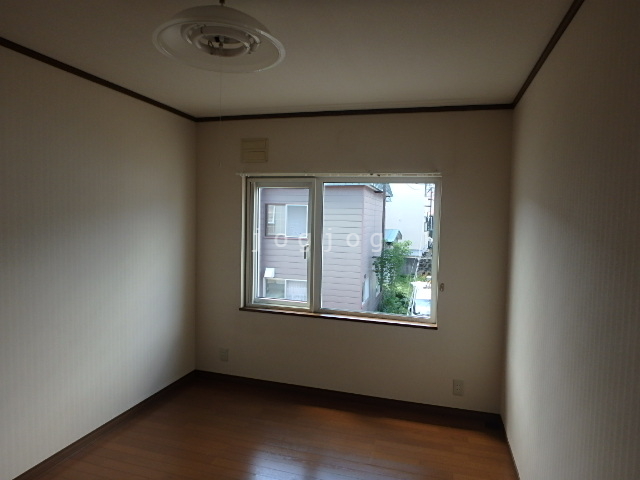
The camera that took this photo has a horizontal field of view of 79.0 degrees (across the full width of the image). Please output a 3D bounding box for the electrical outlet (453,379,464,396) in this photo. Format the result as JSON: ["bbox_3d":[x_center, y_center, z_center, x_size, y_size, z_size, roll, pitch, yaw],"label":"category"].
[{"bbox_3d":[1.053,1.124,2.950,0.072,0.119,0.010,2,3,17],"label":"electrical outlet"}]

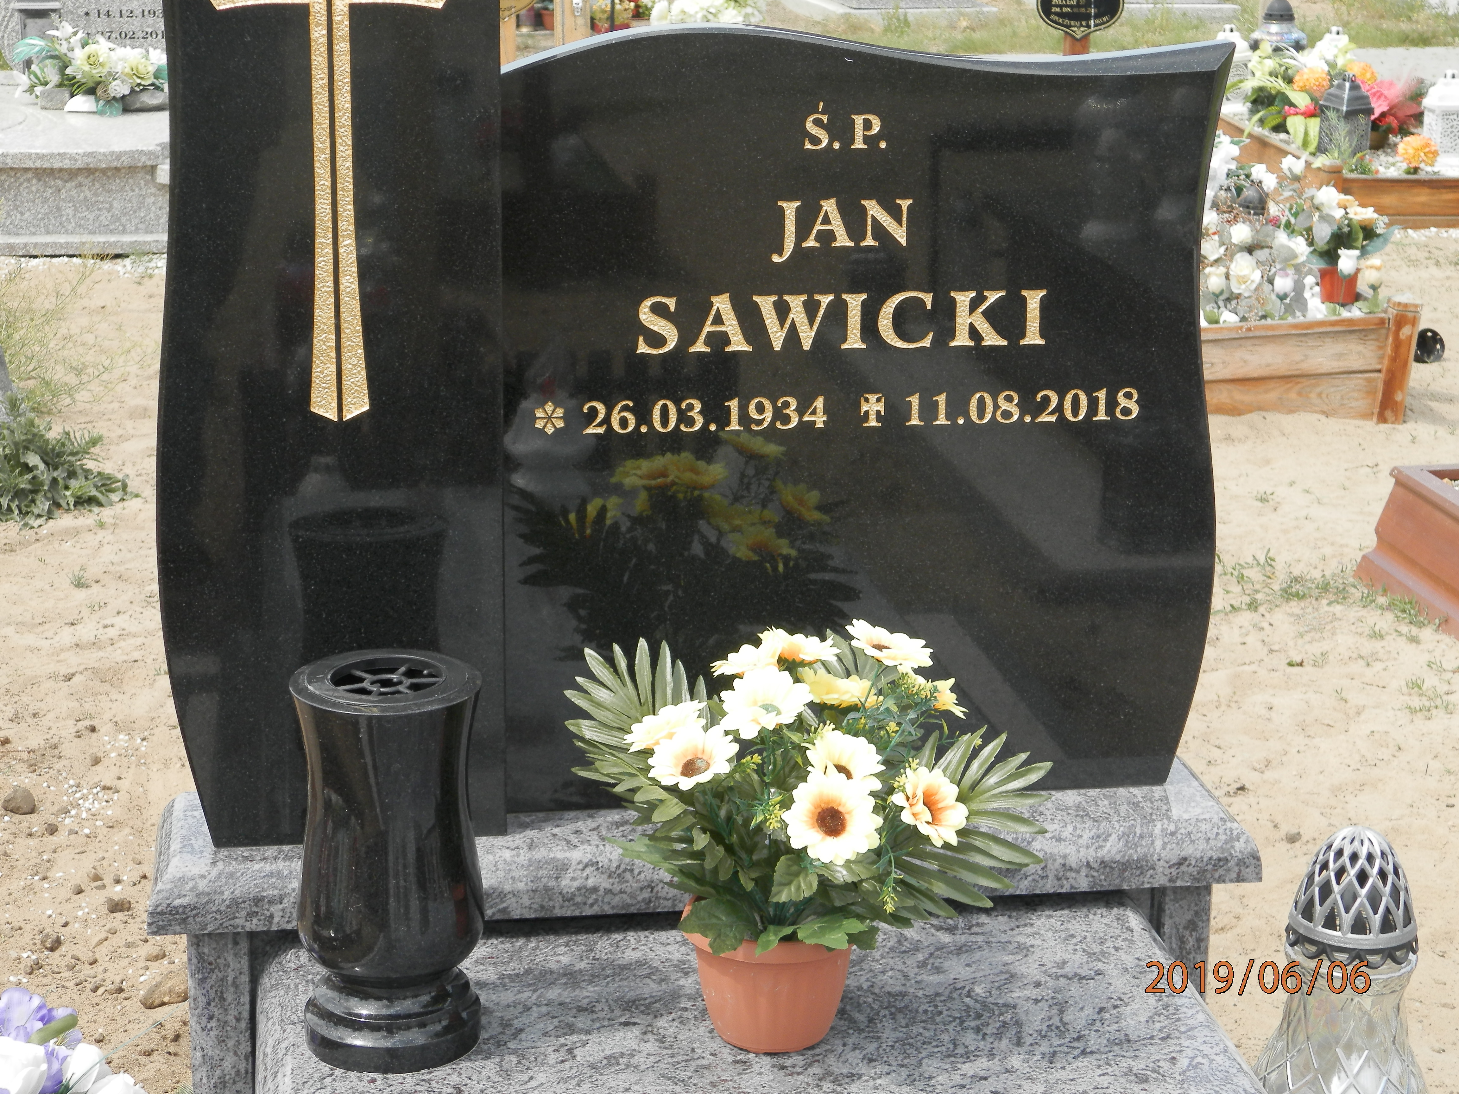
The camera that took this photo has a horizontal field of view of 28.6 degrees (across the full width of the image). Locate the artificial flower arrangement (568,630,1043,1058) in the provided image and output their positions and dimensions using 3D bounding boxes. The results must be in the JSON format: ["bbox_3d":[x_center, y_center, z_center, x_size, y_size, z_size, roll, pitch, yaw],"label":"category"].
[{"bbox_3d":[0.064,0.232,2.306,0.400,0.360,0.310,0,16,-4],"label":"artificial flower arrangement"}]

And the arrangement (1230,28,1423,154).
[{"bbox_3d":[1.793,-1.361,8.611,0.580,0.360,0.450,2,16,5],"label":"arrangement"}]

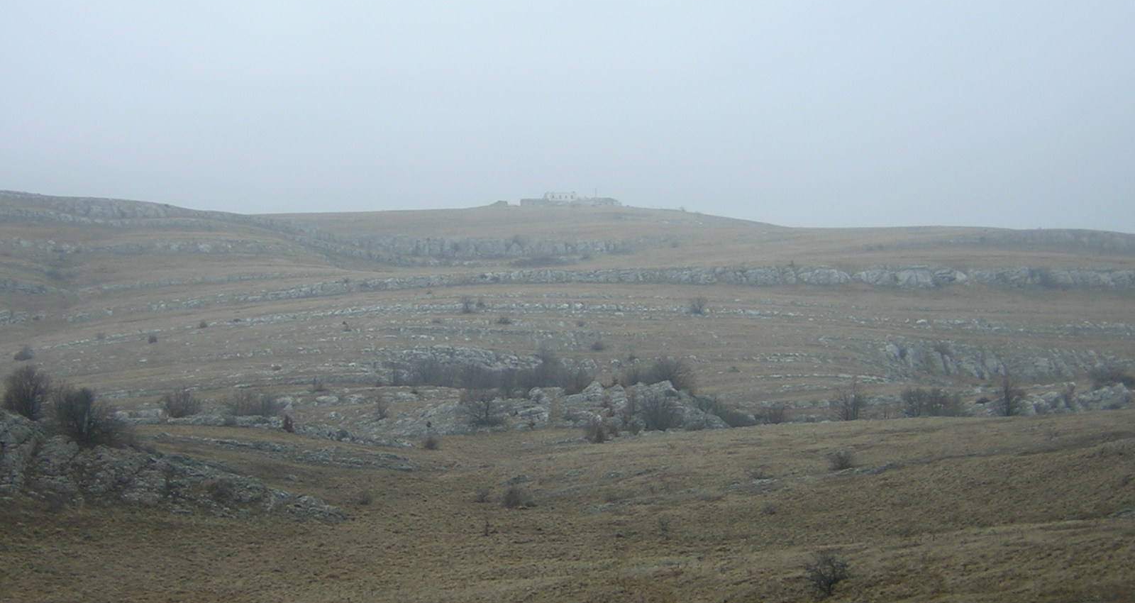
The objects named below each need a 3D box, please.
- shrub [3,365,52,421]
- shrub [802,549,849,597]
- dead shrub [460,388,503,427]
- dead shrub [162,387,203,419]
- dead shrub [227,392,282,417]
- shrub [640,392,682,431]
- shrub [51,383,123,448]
[{"bbox_3d":[-31.780,5.380,112.000,2.920,3.290,2.570,0,0,0],"label":"shrub"},{"bbox_3d":[9.530,10.040,70.000,1.730,1.760,1.520,0,0,0],"label":"shrub"},{"bbox_3d":[-7.290,9.060,162.000,3.630,3.250,3.190,0,0,0],"label":"dead shrub"},{"bbox_3d":[-33.470,8.810,165.000,3.620,2.770,3.180,0,0,0],"label":"dead shrub"},{"bbox_3d":[-27.730,9.090,168.000,4.780,2.270,3.340,0,0,0],"label":"dead shrub"},{"bbox_3d":[7.740,9.140,158.000,3.460,3.320,3.050,0,0,0],"label":"shrub"},{"bbox_3d":[-25.980,6.200,103.000,4.080,3.510,3.590,0,0,0],"label":"shrub"}]

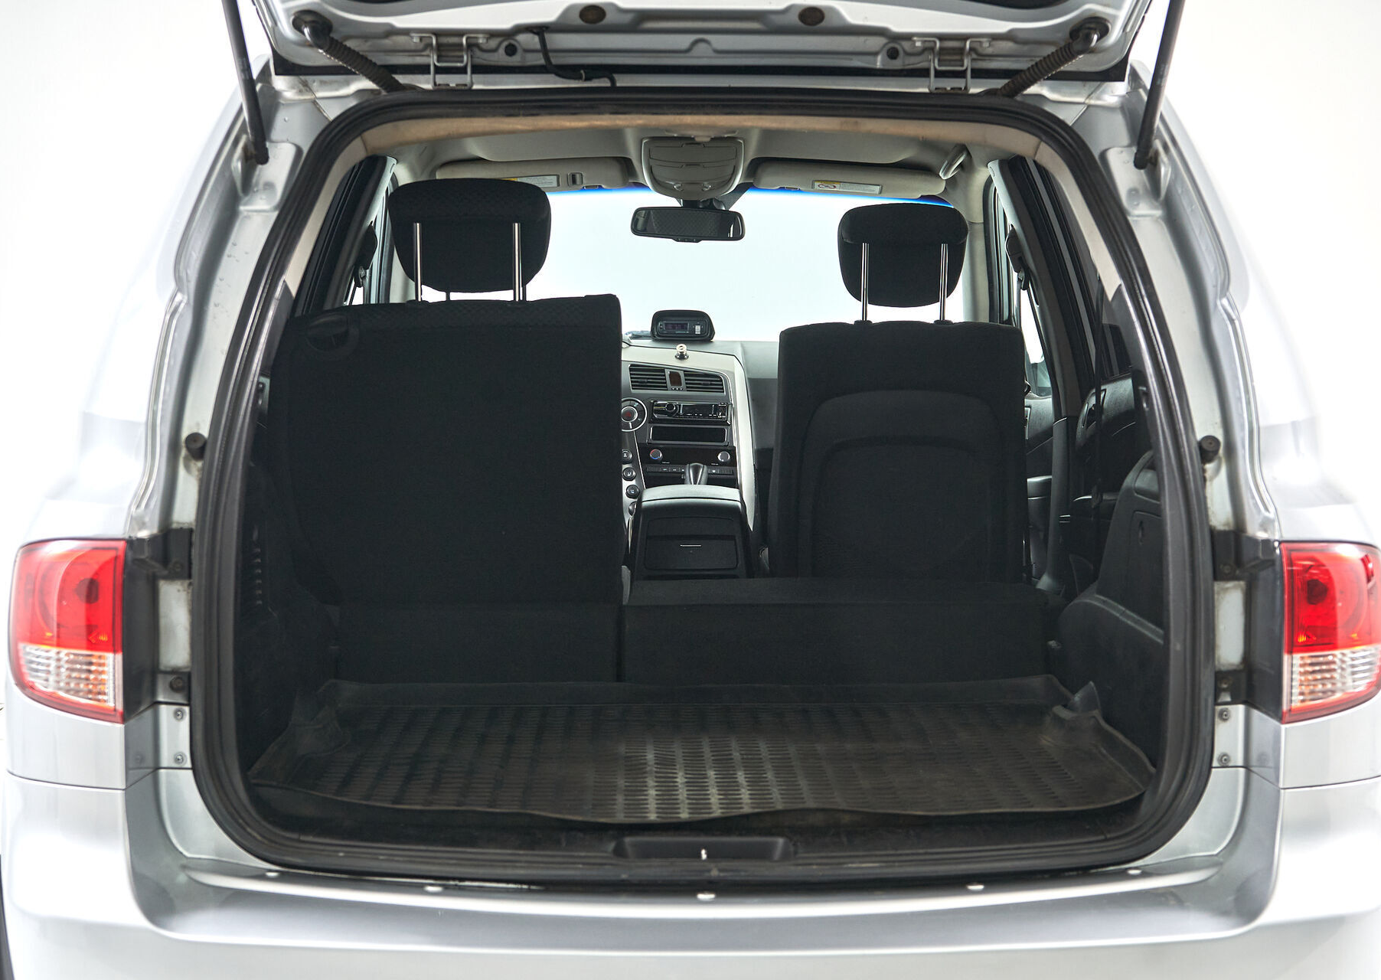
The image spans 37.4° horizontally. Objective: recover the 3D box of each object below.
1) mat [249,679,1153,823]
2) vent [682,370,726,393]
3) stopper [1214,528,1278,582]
[{"bbox_3d":[0.006,0.326,2.680,1.070,0.065,0.750,0,6,-1],"label":"mat"},{"bbox_3d":[0.033,-0.263,4.950,0.102,0.058,0.035,0,-9,-1],"label":"vent"},{"bbox_3d":[0.575,0.067,2.120,0.060,0.055,0.070,0,6,-1],"label":"stopper"}]

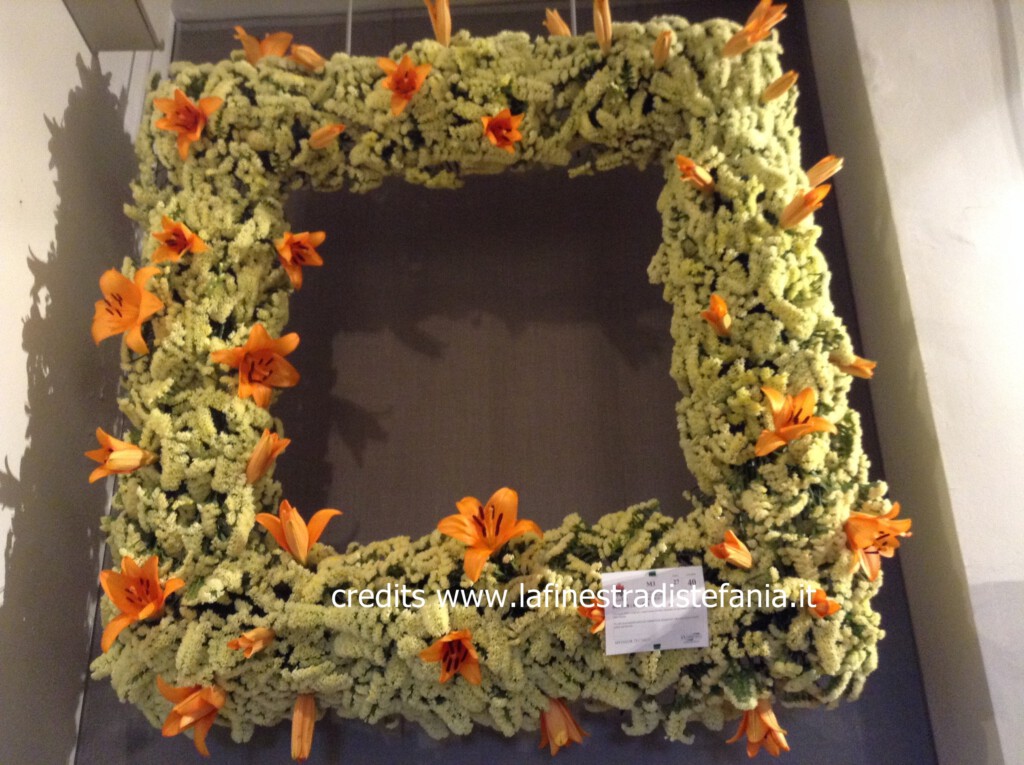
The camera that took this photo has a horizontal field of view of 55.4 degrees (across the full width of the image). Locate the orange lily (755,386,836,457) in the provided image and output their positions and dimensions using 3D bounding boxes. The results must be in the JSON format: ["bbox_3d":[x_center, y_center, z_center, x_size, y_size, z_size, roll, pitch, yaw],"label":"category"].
[{"bbox_3d":[0.445,0.062,1.540,0.130,0.100,0.085,2,-37,-9],"label":"orange lily"}]

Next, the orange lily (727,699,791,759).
[{"bbox_3d":[0.346,0.484,1.385,0.092,0.092,0.088,-5,-19,-1],"label":"orange lily"}]

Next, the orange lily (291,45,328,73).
[{"bbox_3d":[-0.411,-0.655,1.971,0.088,0.035,0.035,39,-35,-15],"label":"orange lily"}]

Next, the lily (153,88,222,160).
[{"bbox_3d":[-0.612,-0.485,1.840,0.128,0.128,0.070,-4,-6,8],"label":"lily"}]

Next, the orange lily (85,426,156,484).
[{"bbox_3d":[-0.674,0.127,1.688,0.108,0.090,0.090,0,-21,-15],"label":"orange lily"}]

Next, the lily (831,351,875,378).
[{"bbox_3d":[0.555,-0.029,1.595,0.085,0.042,0.042,16,-14,24],"label":"lily"}]

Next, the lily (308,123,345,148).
[{"bbox_3d":[-0.324,-0.434,1.711,0.082,0.030,0.030,-24,-30,31],"label":"lily"}]

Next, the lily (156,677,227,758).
[{"bbox_3d":[-0.439,0.456,1.352,0.090,0.108,0.108,-38,-2,-31],"label":"lily"}]

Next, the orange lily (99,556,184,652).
[{"bbox_3d":[-0.567,0.342,1.500,0.130,0.135,0.075,-4,-28,8],"label":"orange lily"}]

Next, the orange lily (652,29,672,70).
[{"bbox_3d":[0.289,-0.642,1.873,0.033,0.033,0.083,2,-62,-9],"label":"orange lily"}]

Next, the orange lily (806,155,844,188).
[{"bbox_3d":[0.551,-0.368,1.730,0.090,0.040,0.040,-37,-35,25],"label":"orange lily"}]

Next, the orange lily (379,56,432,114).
[{"bbox_3d":[-0.193,-0.543,1.780,0.100,0.105,0.075,0,-3,-3],"label":"orange lily"}]

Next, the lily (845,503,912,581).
[{"bbox_3d":[0.544,0.236,1.450,0.075,0.105,0.100,16,-5,43],"label":"lily"}]

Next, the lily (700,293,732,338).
[{"bbox_3d":[0.344,-0.114,1.640,0.053,0.053,0.080,-10,-41,21],"label":"lily"}]

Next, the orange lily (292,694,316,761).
[{"bbox_3d":[-0.292,0.483,1.372,0.034,0.098,0.034,-1,-21,0],"label":"orange lily"}]

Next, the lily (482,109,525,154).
[{"bbox_3d":[-0.015,-0.440,1.710,0.078,0.080,0.080,-1,5,-2],"label":"lily"}]

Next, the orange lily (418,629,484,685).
[{"bbox_3d":[-0.090,0.409,1.458,0.095,0.090,0.070,-5,23,8],"label":"orange lily"}]

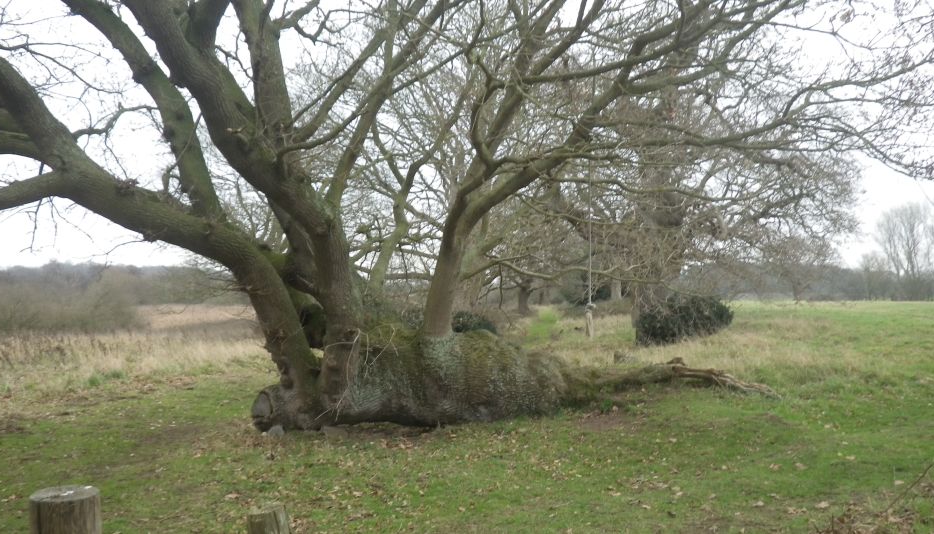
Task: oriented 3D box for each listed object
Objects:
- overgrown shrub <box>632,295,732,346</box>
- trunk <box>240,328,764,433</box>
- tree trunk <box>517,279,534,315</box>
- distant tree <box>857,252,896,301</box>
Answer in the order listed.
[{"bbox_3d":[6.601,1.631,21.500,2.850,1.500,2.400,-1,-2,17],"label":"overgrown shrub"},{"bbox_3d":[0.900,1.310,9.350,7.100,1.150,1.300,1,-2,-18],"label":"trunk"},{"bbox_3d":[3.484,1.817,42.000,1.000,2.300,1.000,0,-2,0],"label":"tree trunk"},{"bbox_3d":[69.682,1.617,120.000,6.200,8.200,6.000,-1,-2,30],"label":"distant tree"}]

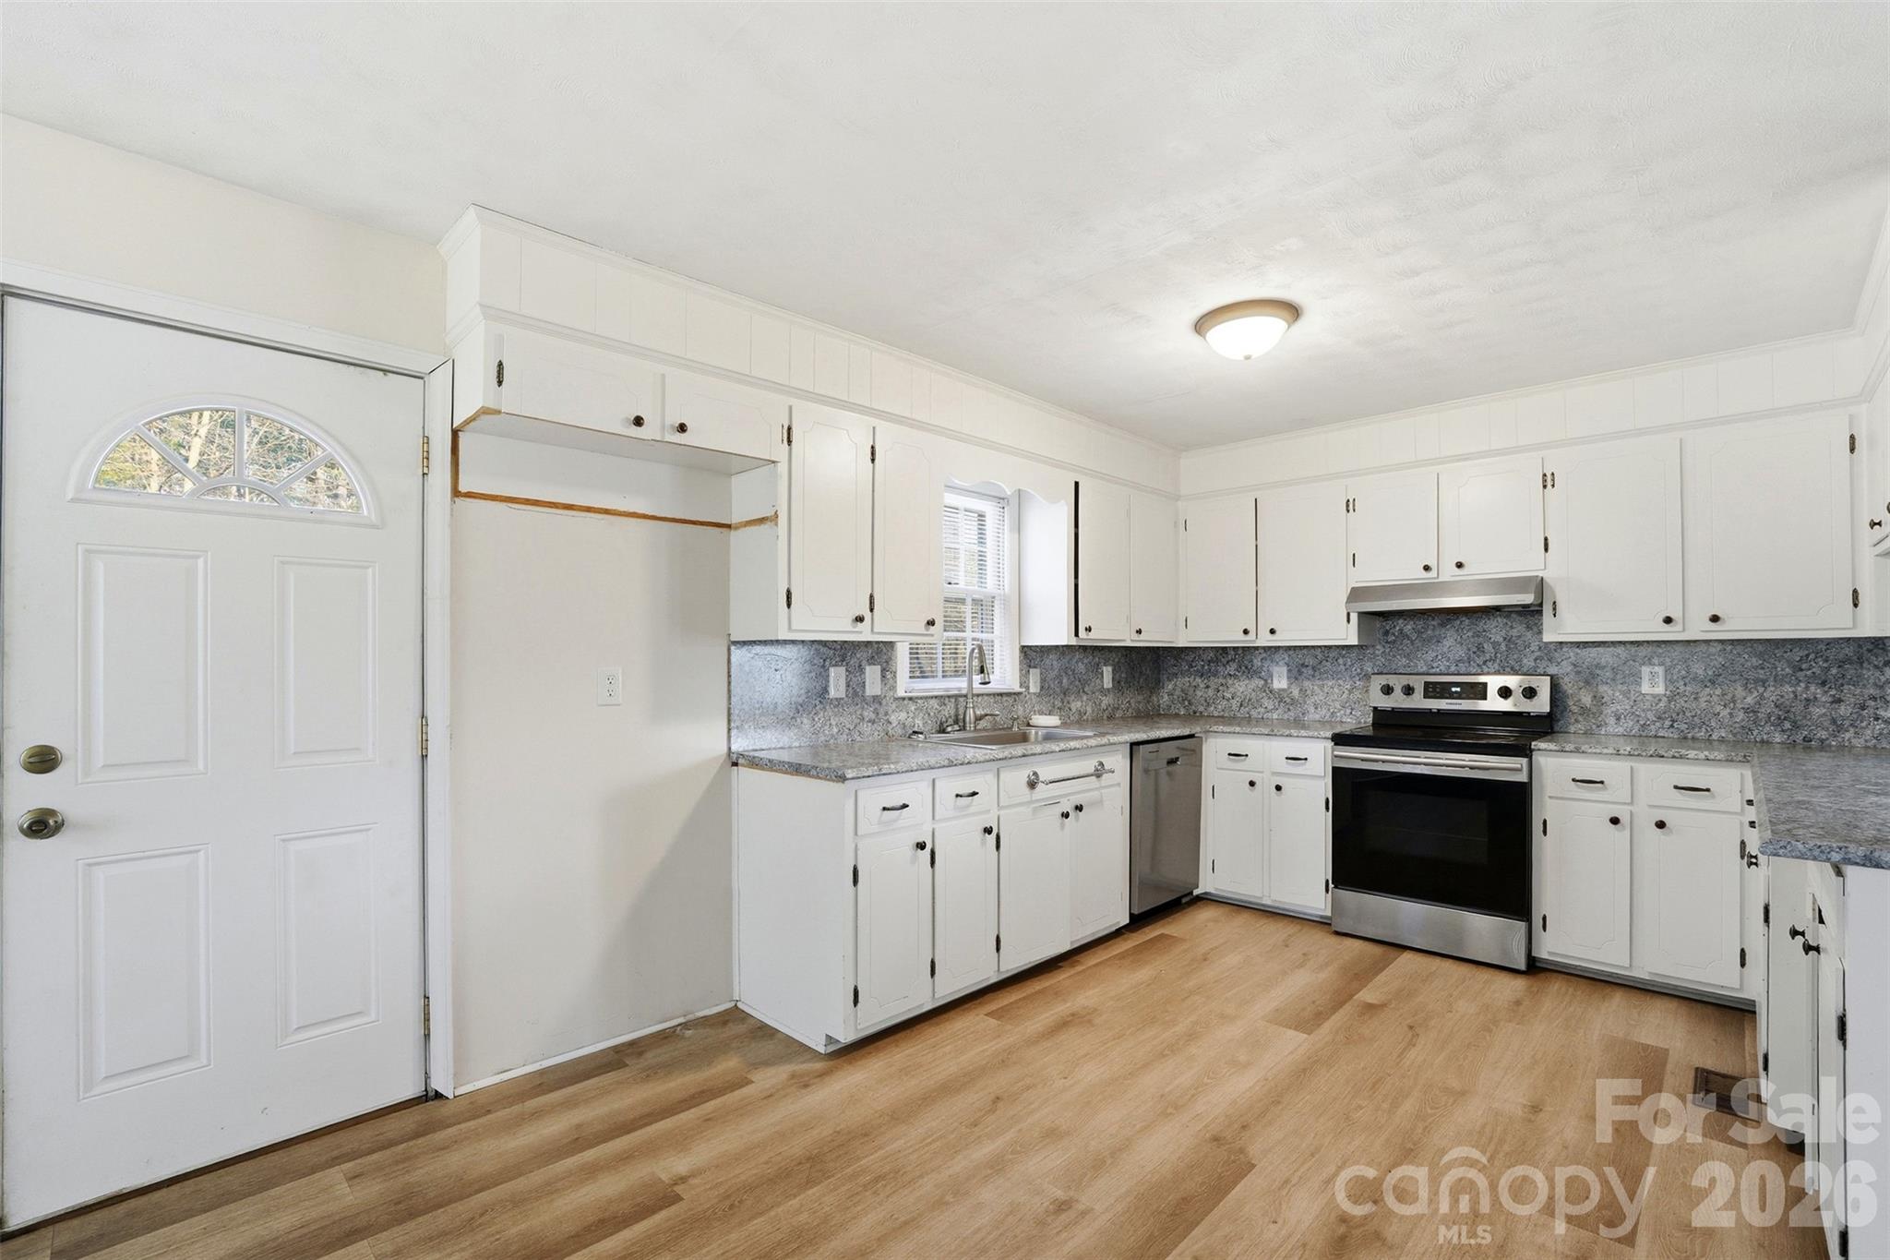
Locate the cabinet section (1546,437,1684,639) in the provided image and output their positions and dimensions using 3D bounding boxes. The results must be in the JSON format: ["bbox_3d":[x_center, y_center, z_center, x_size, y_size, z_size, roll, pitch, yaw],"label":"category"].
[{"bbox_3d":[2.842,-0.357,3.349,0.445,0.821,0.343,-1,-2,43],"label":"cabinet section"}]

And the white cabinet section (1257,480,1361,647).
[{"bbox_3d":[1.968,-0.332,4.179,0.499,0.821,0.343,-1,-2,43],"label":"white cabinet section"}]

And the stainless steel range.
[{"bbox_3d":[2.303,0.808,3.654,0.756,1.180,0.725,-2,-3,45],"label":"stainless steel range"}]

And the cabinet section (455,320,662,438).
[{"bbox_3d":[-1.146,-0.680,2.337,0.469,0.219,0.343,1,-2,-44],"label":"cabinet section"}]

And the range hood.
[{"bbox_3d":[2.427,-0.167,3.816,0.764,0.140,0.455,-2,-3,45],"label":"range hood"}]

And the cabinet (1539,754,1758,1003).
[{"bbox_3d":[2.813,0.929,3.172,0.635,0.862,0.650,-2,-3,45],"label":"cabinet"}]

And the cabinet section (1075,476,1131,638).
[{"bbox_3d":[0.689,-0.335,4.101,0.476,0.821,0.343,1,-2,-44],"label":"cabinet section"}]

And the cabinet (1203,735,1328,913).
[{"bbox_3d":[1.825,0.966,4.158,0.633,0.862,0.650,-2,-3,45],"label":"cabinet"}]

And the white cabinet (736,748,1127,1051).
[{"bbox_3d":[0.040,0.949,3.276,0.670,0.882,1.650,-2,-3,45],"label":"white cabinet"}]

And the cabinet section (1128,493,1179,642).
[{"bbox_3d":[1.043,-0.326,4.443,0.508,0.821,0.343,1,-2,-44],"label":"cabinet section"}]

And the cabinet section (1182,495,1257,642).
[{"bbox_3d":[1.628,-0.323,4.501,0.429,0.823,0.343,-1,-2,43],"label":"cabinet section"}]

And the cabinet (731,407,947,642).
[{"bbox_3d":[-0.398,-0.374,3.145,0.326,0.841,0.815,-2,-3,45],"label":"cabinet"}]

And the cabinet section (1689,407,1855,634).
[{"bbox_3d":[3.161,-0.369,3.047,0.435,0.821,0.343,-1,-2,43],"label":"cabinet section"}]

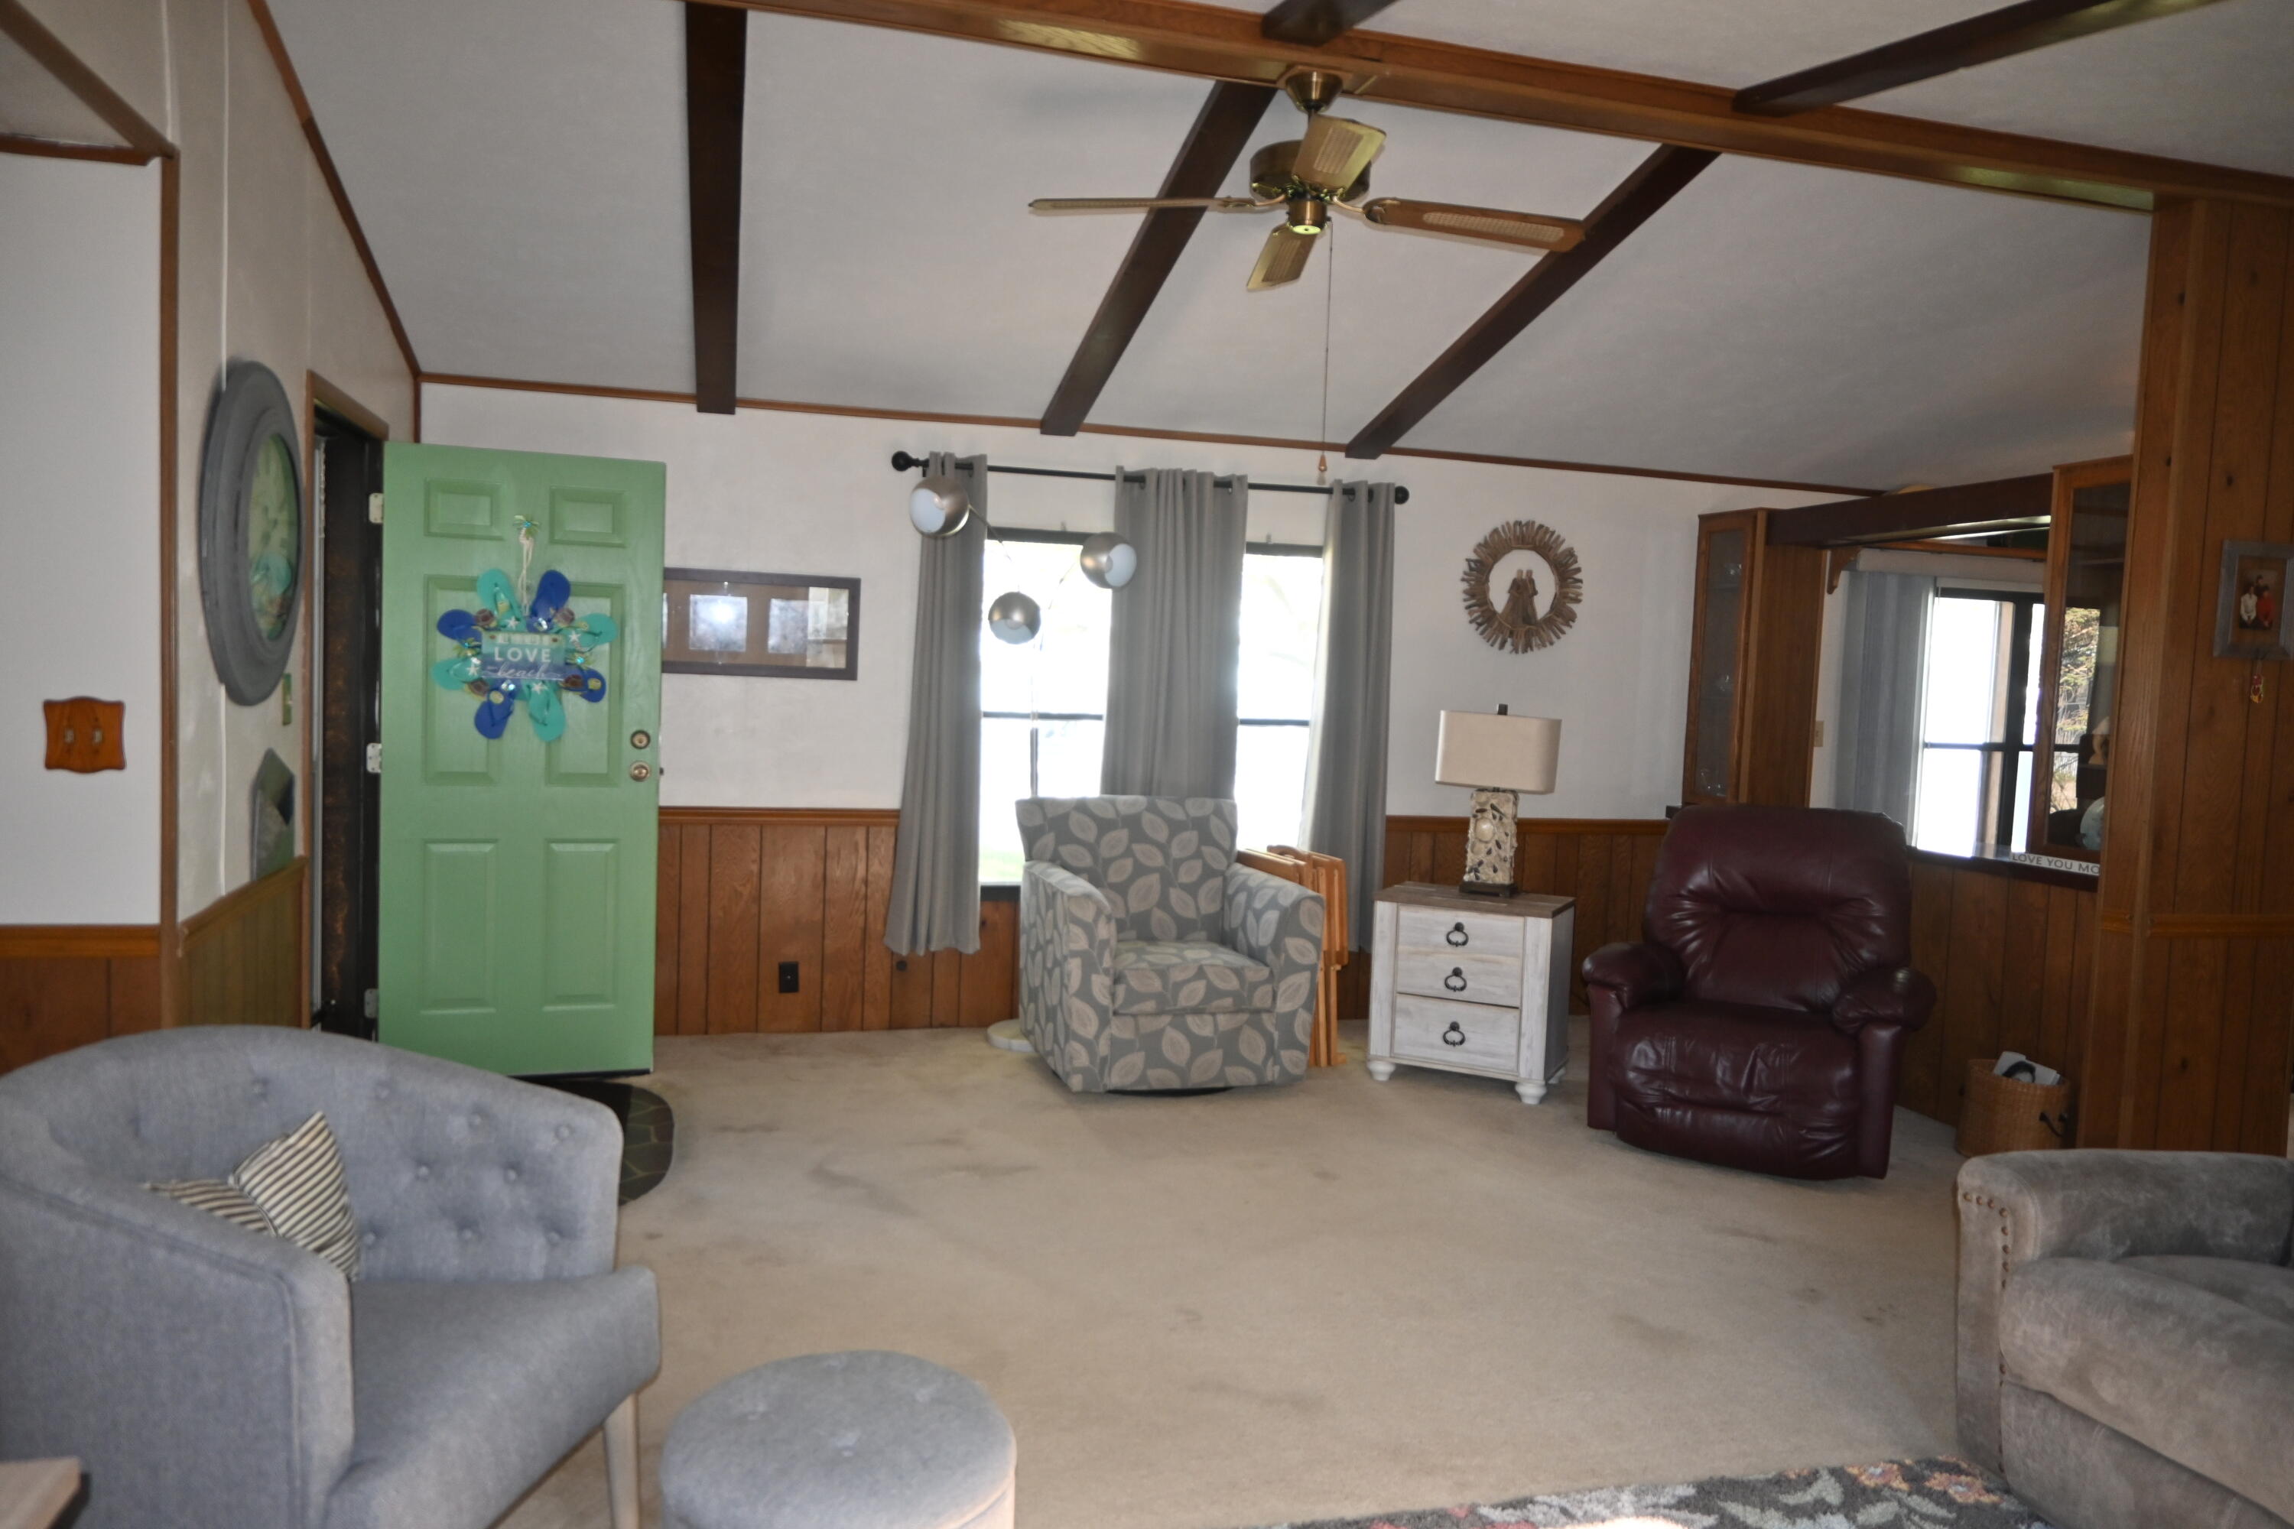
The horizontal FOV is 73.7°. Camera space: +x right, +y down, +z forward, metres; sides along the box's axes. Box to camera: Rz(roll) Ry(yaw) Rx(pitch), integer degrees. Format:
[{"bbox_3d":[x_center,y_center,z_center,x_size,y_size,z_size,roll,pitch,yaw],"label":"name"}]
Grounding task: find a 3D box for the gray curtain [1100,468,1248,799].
[{"bbox_3d":[0.101,-0.197,5.900,0.560,1.860,0.110,1,4,-15],"label":"gray curtain"}]

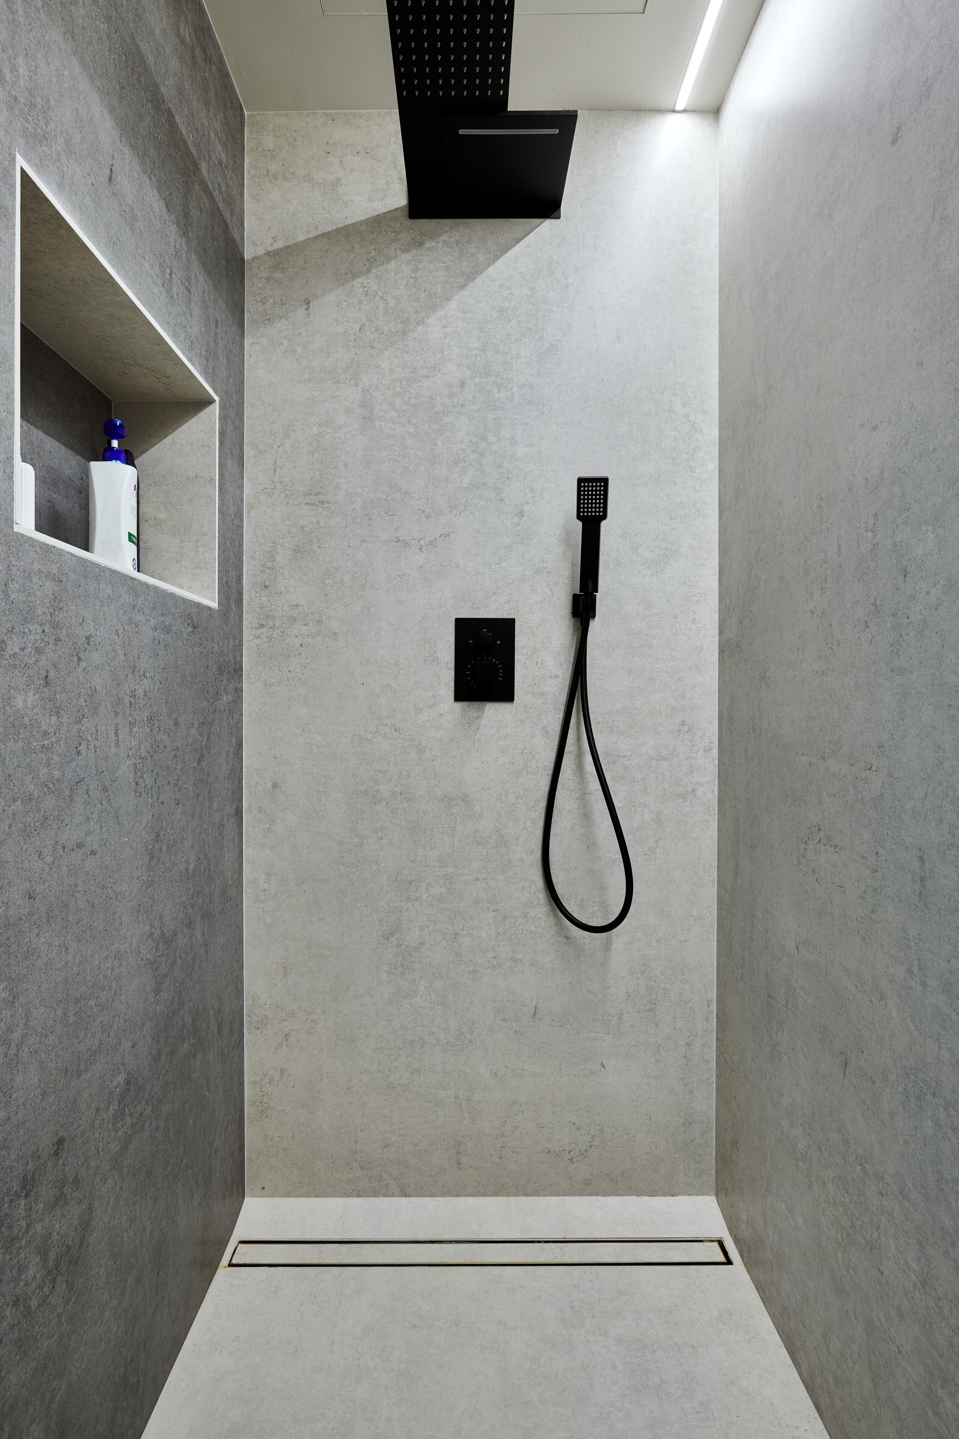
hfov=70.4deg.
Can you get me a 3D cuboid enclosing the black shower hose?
[{"bbox_3d":[0.221,0.091,1.378,0.184,0.682,0.085,0,0,-1],"label":"black shower hose"}]

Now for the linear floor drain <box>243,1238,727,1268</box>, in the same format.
[{"bbox_3d":[0.002,1.039,1.313,0.952,0.020,0.061,0,0,-1],"label":"linear floor drain"}]

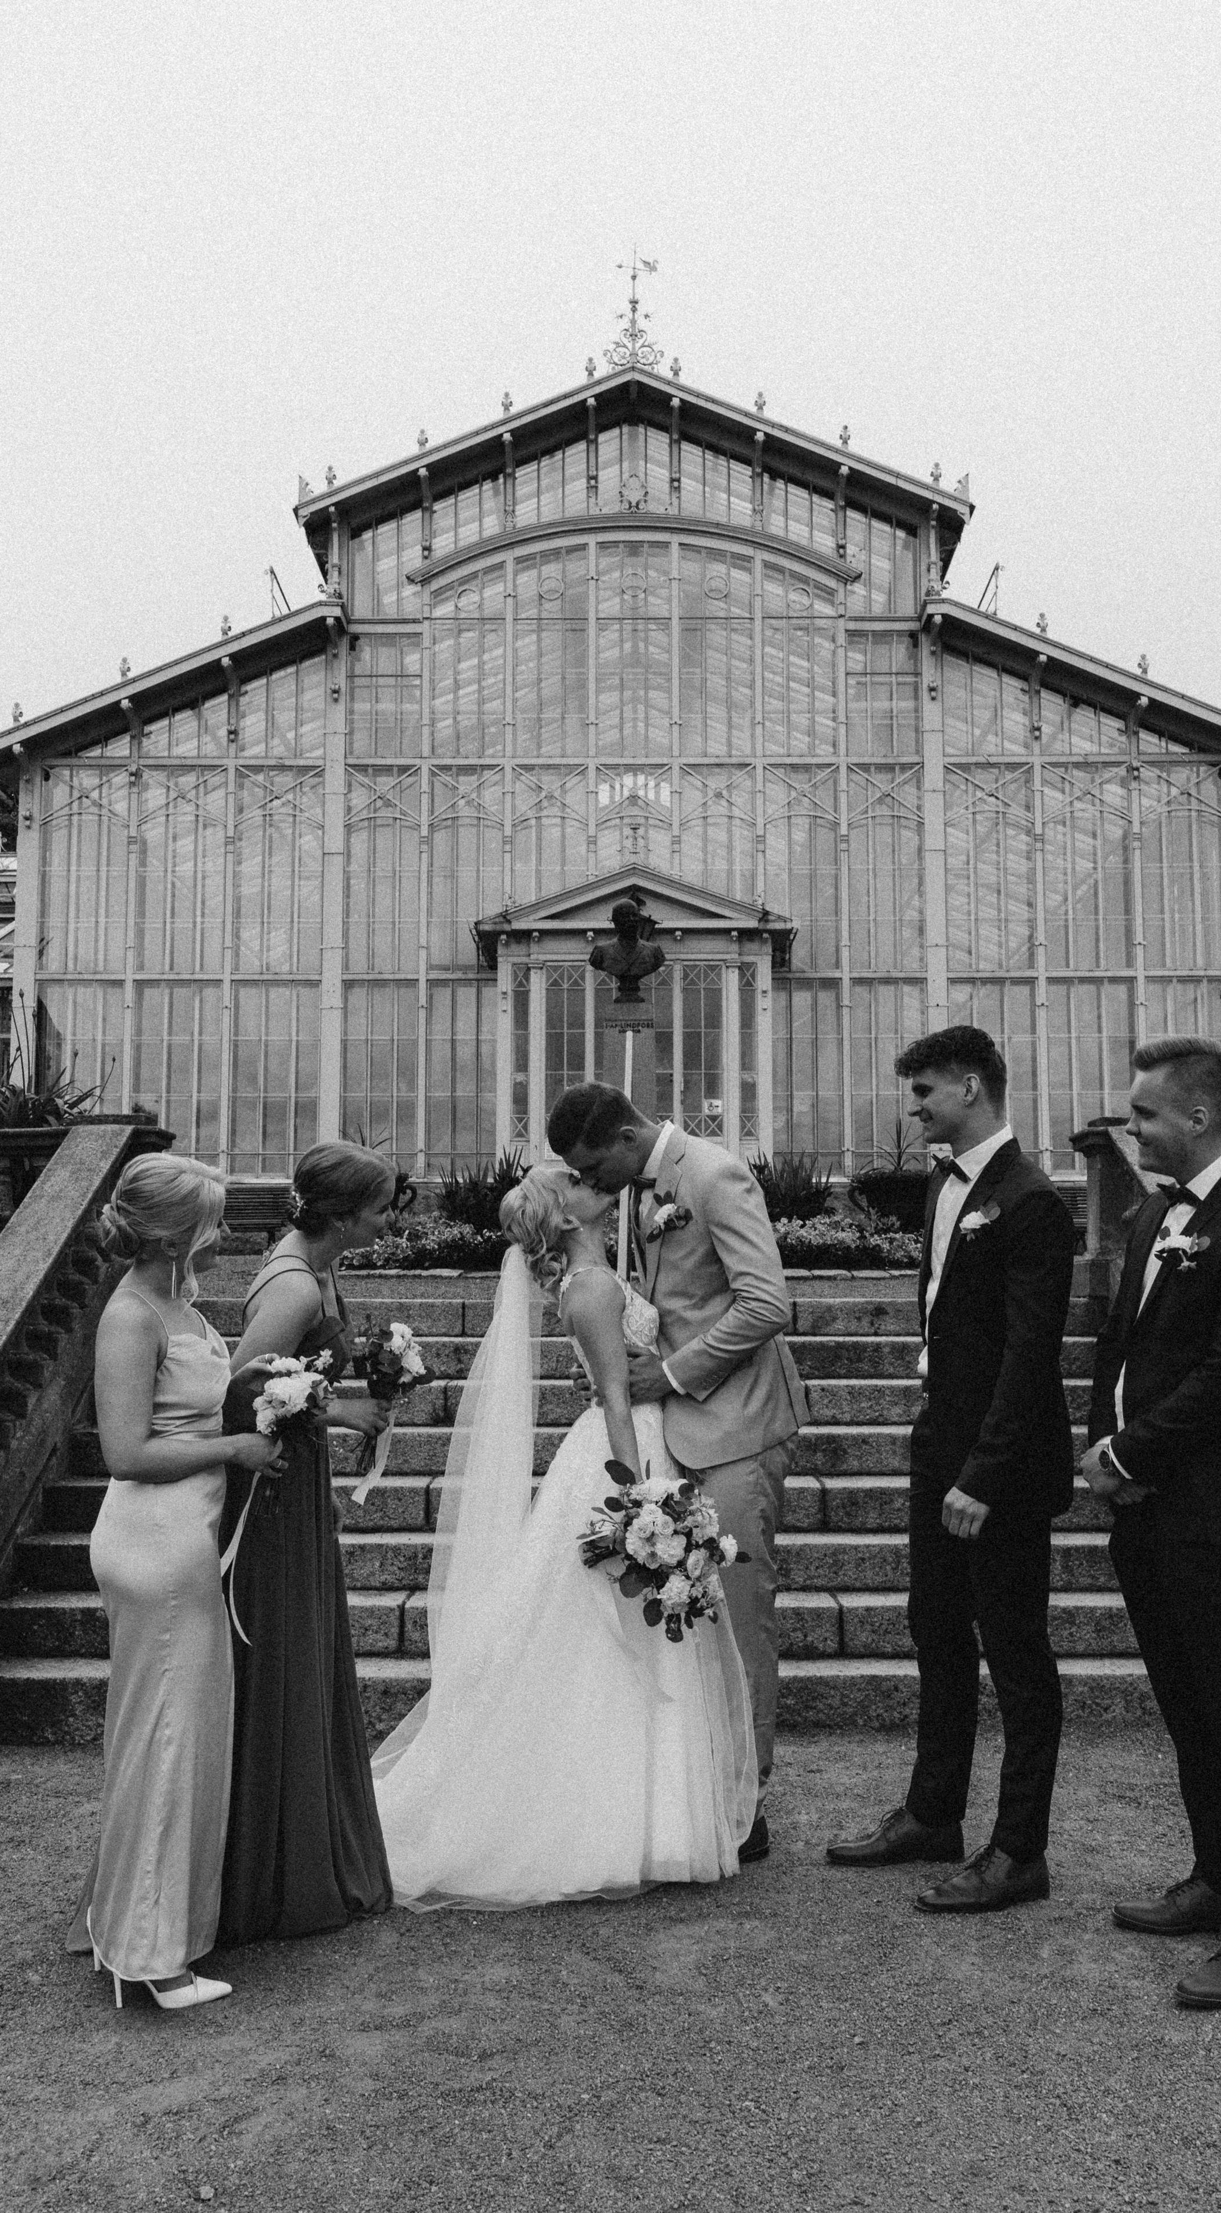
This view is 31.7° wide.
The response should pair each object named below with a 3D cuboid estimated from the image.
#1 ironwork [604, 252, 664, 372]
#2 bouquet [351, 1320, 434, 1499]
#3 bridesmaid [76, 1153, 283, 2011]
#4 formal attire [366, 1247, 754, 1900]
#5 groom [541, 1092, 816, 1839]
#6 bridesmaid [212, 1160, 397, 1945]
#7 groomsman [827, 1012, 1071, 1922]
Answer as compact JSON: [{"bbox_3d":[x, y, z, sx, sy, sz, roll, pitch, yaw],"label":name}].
[{"bbox_3d":[0.308,-10.512,28.421,0.799,1.659,0.300,0,-7,0],"label":"ironwork"},{"bbox_3d":[-0.464,0.642,4.576,0.180,0.368,0.170,-1,-7,10],"label":"bouquet"},{"bbox_3d":[-0.824,0.861,4.108,0.430,1.548,0.450,0,-7,4],"label":"bridesmaid"},{"bbox_3d":[-0.102,0.929,4.905,0.880,1.599,0.750,-2,-7,13],"label":"formal attire"},{"bbox_3d":[0.169,0.848,5.136,0.560,1.814,0.540,3,-7,-24],"label":"groom"},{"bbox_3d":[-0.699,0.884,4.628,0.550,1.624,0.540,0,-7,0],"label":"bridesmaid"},{"bbox_3d":[0.765,0.765,4.804,0.520,1.902,0.520,2,-7,-20],"label":"groomsman"}]

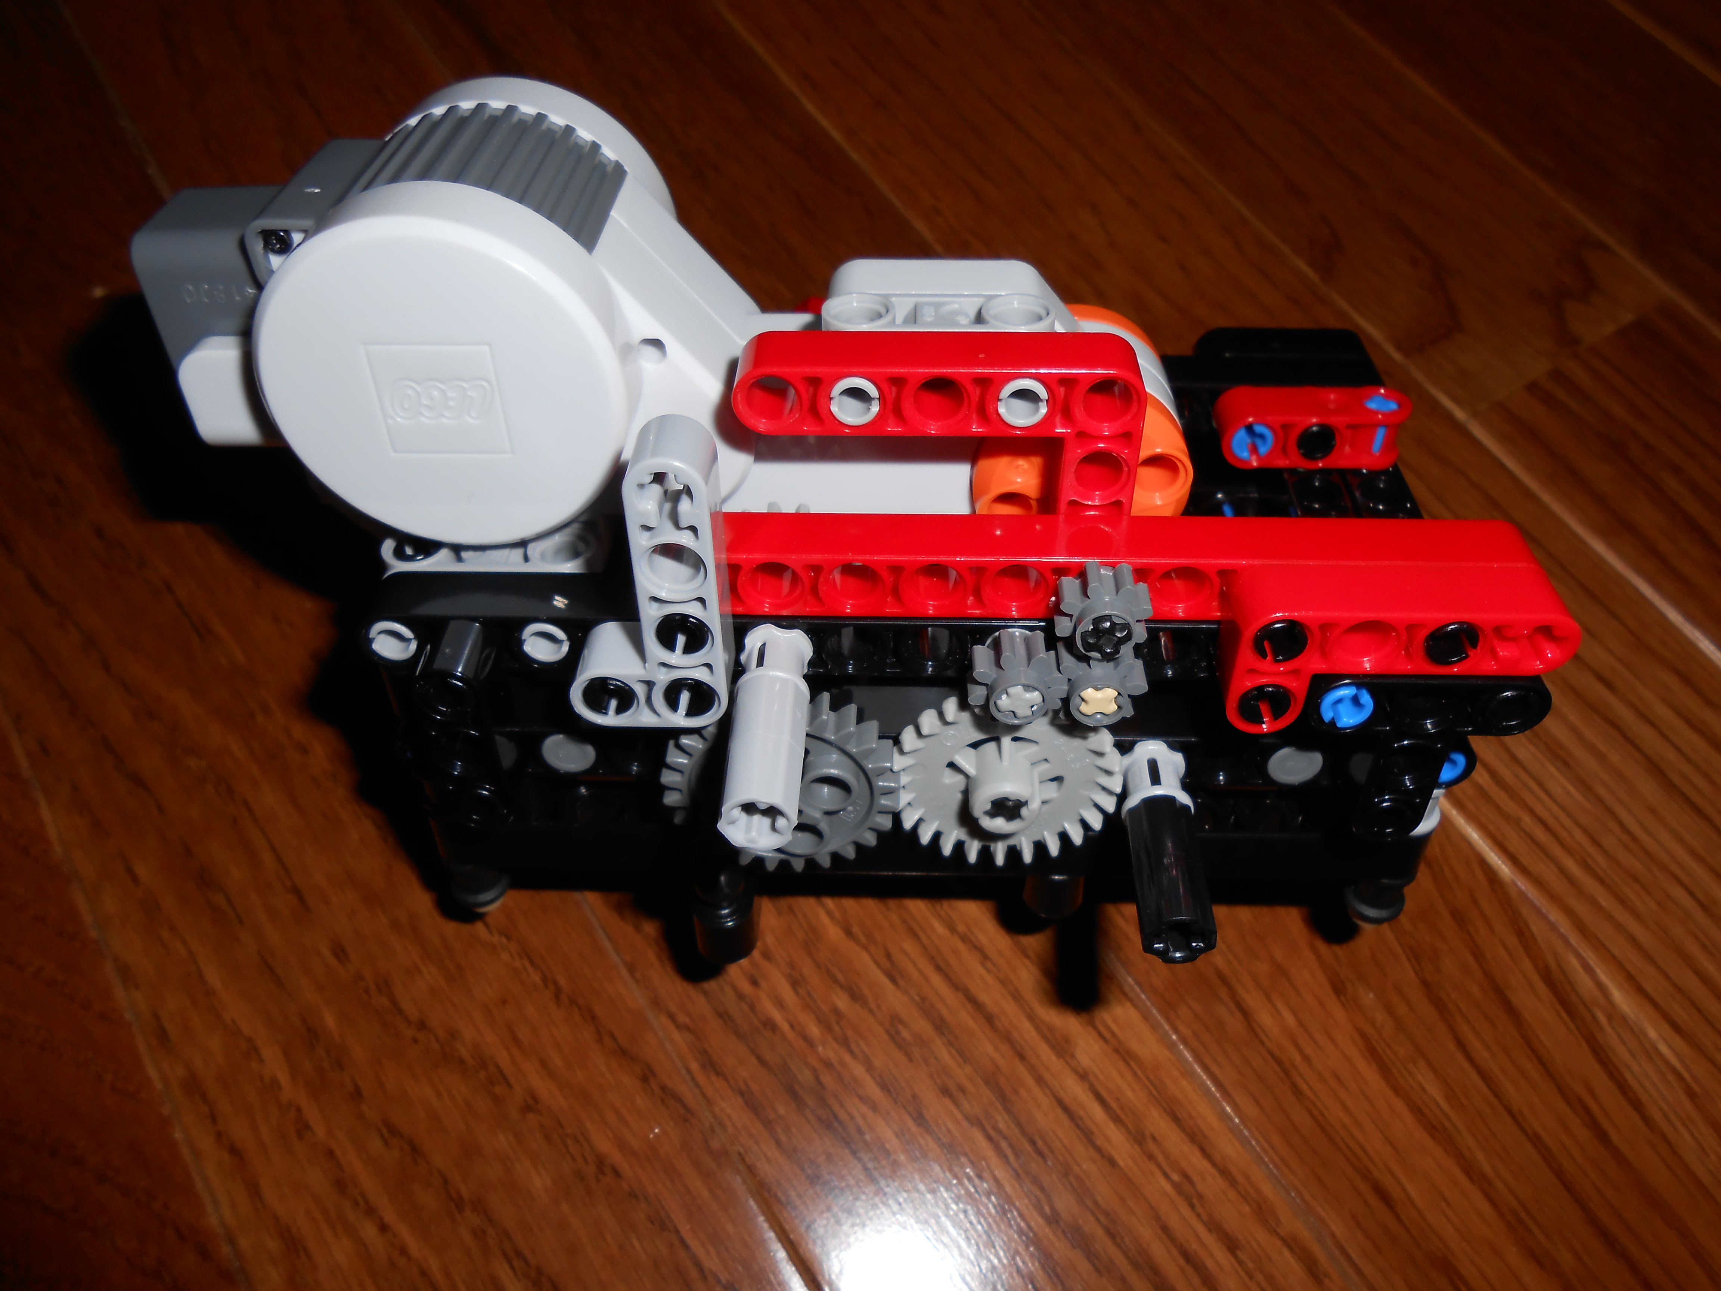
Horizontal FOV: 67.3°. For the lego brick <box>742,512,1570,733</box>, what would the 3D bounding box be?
[{"bbox_3d":[0.023,-0.003,0.130,0.087,0.015,0.016,1,41,1],"label":"lego brick"}]

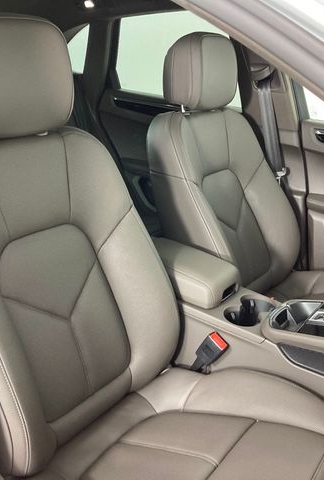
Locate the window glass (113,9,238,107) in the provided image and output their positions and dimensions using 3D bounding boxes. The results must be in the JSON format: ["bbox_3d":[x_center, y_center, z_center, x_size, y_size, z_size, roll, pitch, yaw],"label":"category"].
[{"bbox_3d":[0.025,-0.721,2.043,0.635,0.362,0.040,18,50,32],"label":"window glass"}]

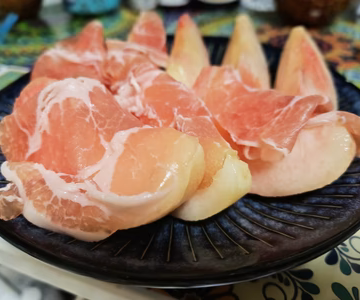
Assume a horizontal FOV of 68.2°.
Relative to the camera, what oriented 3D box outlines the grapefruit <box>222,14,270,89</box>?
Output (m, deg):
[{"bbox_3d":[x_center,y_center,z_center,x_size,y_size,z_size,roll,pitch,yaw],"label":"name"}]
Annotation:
[{"bbox_3d":[0.053,-0.073,0.214,0.039,0.073,0.036,-1,1,0],"label":"grapefruit"}]

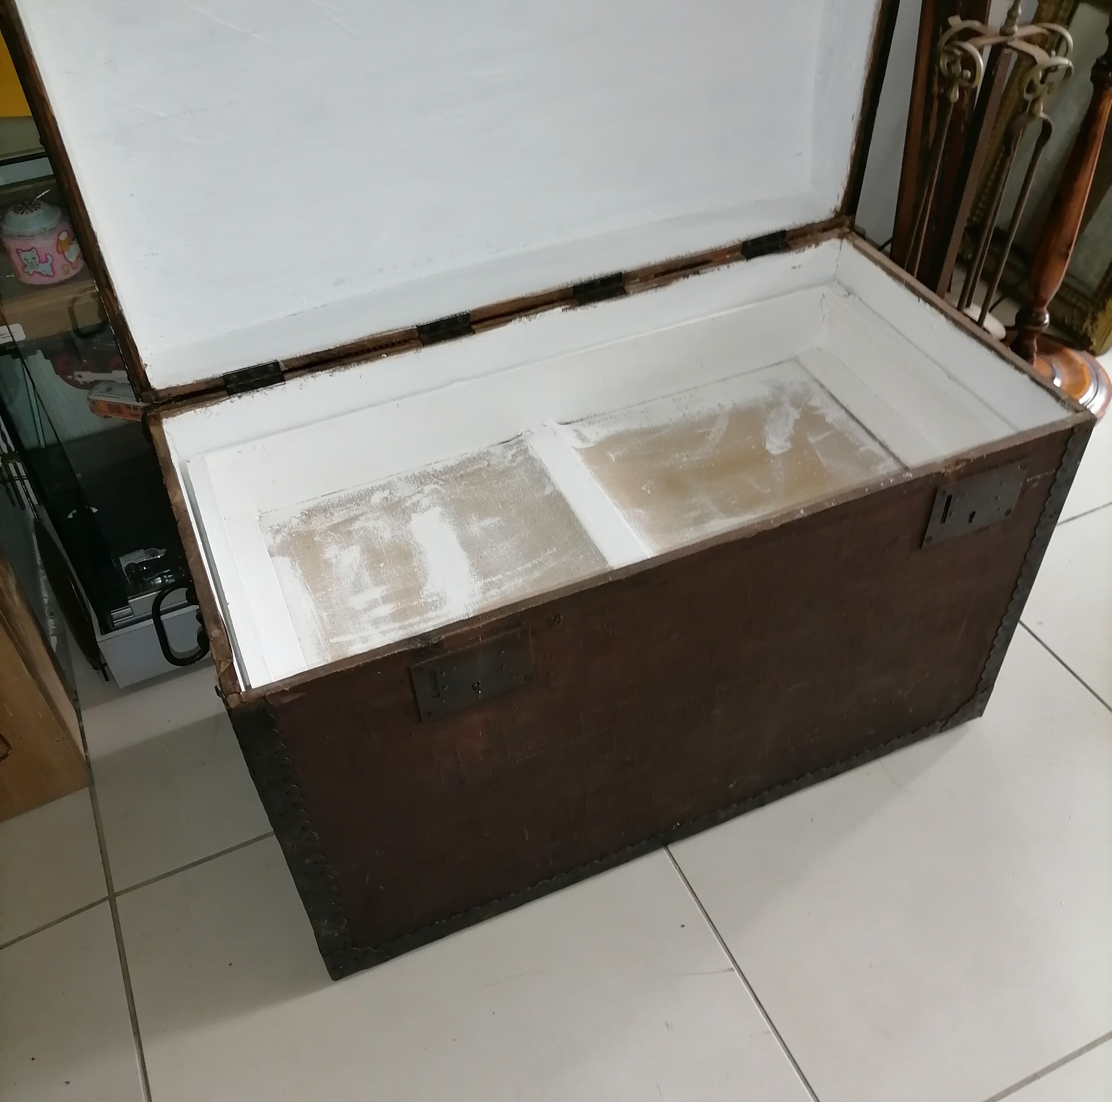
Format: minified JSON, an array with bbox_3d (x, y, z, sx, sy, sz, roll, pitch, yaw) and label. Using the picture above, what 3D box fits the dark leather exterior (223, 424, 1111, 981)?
[{"bbox_3d":[0.065,0.040,1.277,0.850,0.478,0.400,-18,46,-15],"label":"dark leather exterior"}]

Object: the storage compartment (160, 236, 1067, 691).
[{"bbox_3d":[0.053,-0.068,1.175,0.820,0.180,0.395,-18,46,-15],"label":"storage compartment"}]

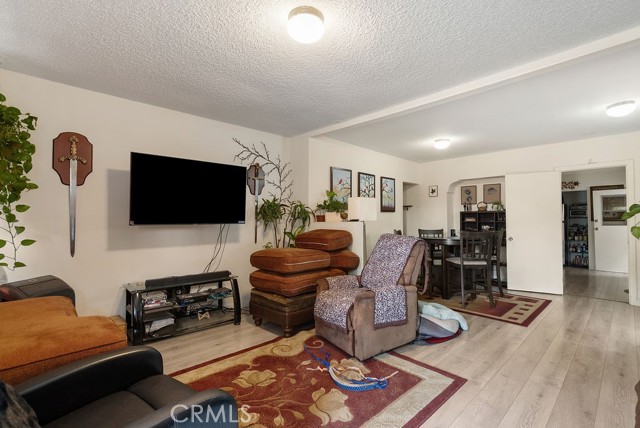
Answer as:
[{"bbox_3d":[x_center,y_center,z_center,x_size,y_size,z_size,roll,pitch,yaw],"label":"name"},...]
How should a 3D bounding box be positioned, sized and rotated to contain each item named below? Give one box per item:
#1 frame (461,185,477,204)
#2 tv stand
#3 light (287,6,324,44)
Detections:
[{"bbox_3d":[3.126,-0.388,5.967,0.025,0.390,0.305,1,-1,-43],"label":"frame"},{"bbox_3d":[-1.438,0.989,3.074,1.050,0.530,0.410,1,-1,-40],"label":"tv stand"},{"bbox_3d":[-0.086,-1.161,1.797,0.240,0.125,0.240,0,-1,0],"label":"light"}]

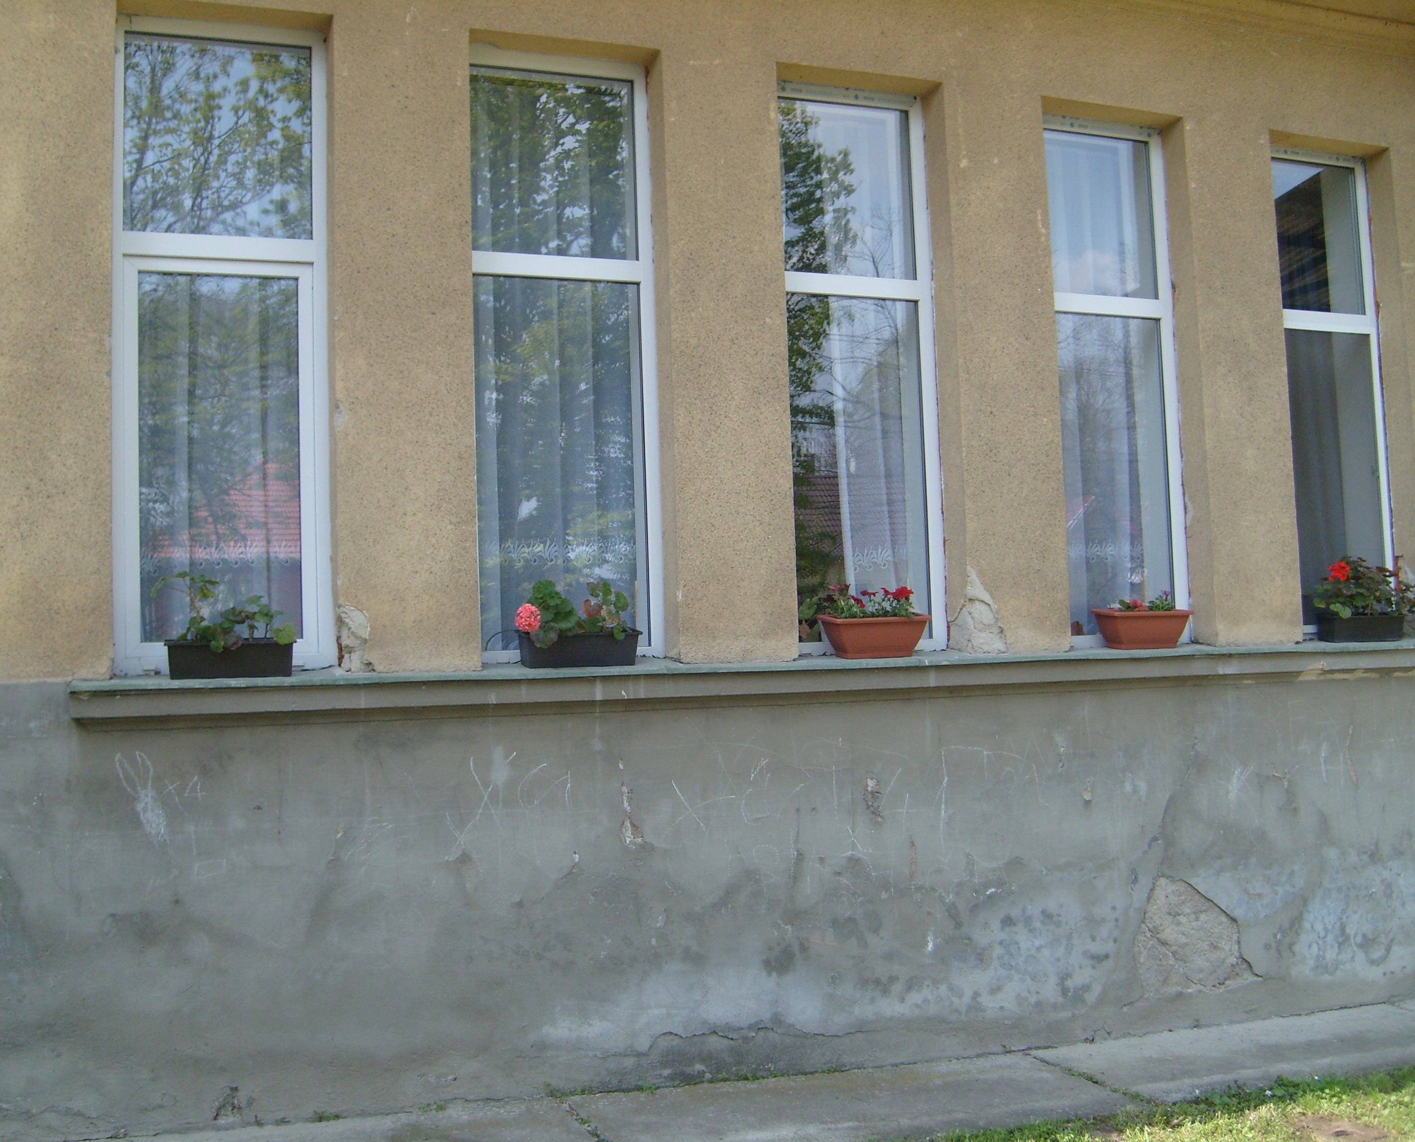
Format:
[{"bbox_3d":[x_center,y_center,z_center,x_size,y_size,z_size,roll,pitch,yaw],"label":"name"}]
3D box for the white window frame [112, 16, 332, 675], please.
[{"bbox_3d":[-1.682,-0.797,5.334,0.737,2.308,0.080,0,-4,-21],"label":"white window frame"}]

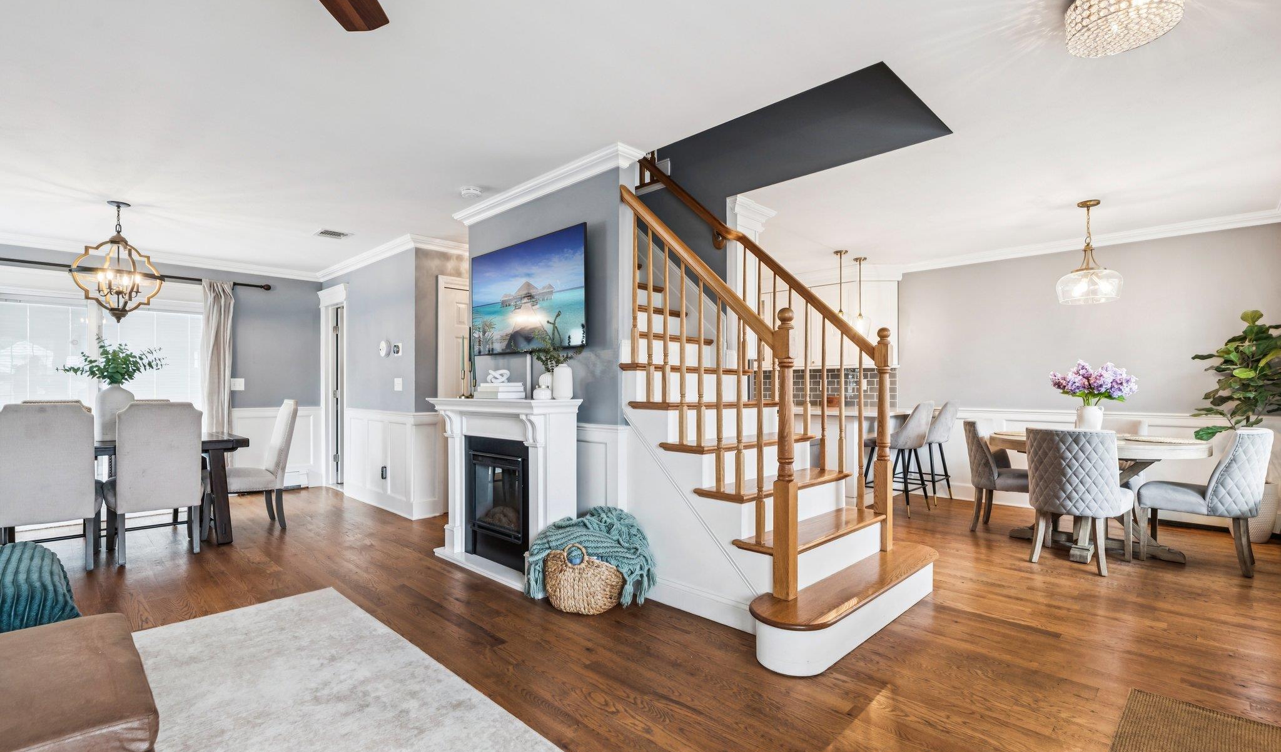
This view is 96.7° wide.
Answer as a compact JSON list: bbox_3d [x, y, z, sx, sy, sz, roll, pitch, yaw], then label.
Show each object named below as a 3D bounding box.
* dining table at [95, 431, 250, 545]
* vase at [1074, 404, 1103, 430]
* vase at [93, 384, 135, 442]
[{"bbox_3d":[-3.739,0.843,3.955,0.900,0.757,1.535,-1,-1,44],"label":"dining table"},{"bbox_3d":[3.234,0.324,4.113,0.154,0.233,0.154,-1,-1,44],"label":"vase"},{"bbox_3d":[-3.736,0.266,4.044,0.210,0.410,0.210,-1,-1,44],"label":"vase"}]

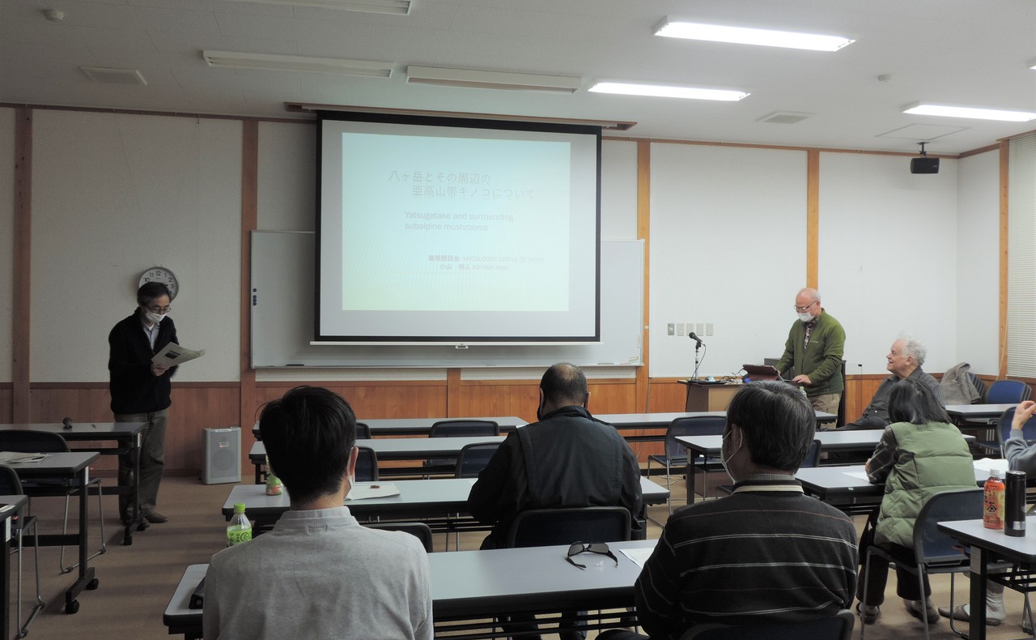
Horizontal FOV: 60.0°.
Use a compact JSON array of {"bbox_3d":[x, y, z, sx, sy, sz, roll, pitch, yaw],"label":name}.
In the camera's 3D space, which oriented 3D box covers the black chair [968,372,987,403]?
[{"bbox_3d":[4.511,1.007,9.518,0.570,0.840,0.510,0,0,-14],"label":"black chair"}]

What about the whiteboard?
[{"bbox_3d":[-0.553,-0.168,8.369,3.690,1.230,0.070,0,0,-13],"label":"whiteboard"}]

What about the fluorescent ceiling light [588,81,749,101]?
[{"bbox_3d":[1.186,-1.801,7.046,1.270,0.055,0.210,0,0,-14],"label":"fluorescent ceiling light"}]

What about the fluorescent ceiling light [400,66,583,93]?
[{"bbox_3d":[-0.180,-1.795,6.738,1.290,0.082,0.180,0,0,-14],"label":"fluorescent ceiling light"}]

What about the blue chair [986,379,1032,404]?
[{"bbox_3d":[4.629,0.996,8.858,0.550,0.800,0.510,0,0,-14],"label":"blue chair"}]

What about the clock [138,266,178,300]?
[{"bbox_3d":[-3.106,-0.284,7.769,0.340,0.340,0.050,0,0,-13],"label":"clock"}]

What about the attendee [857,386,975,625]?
[{"bbox_3d":[1.772,0.835,3.984,0.530,1.155,0.770,0,0,-14],"label":"attendee"}]

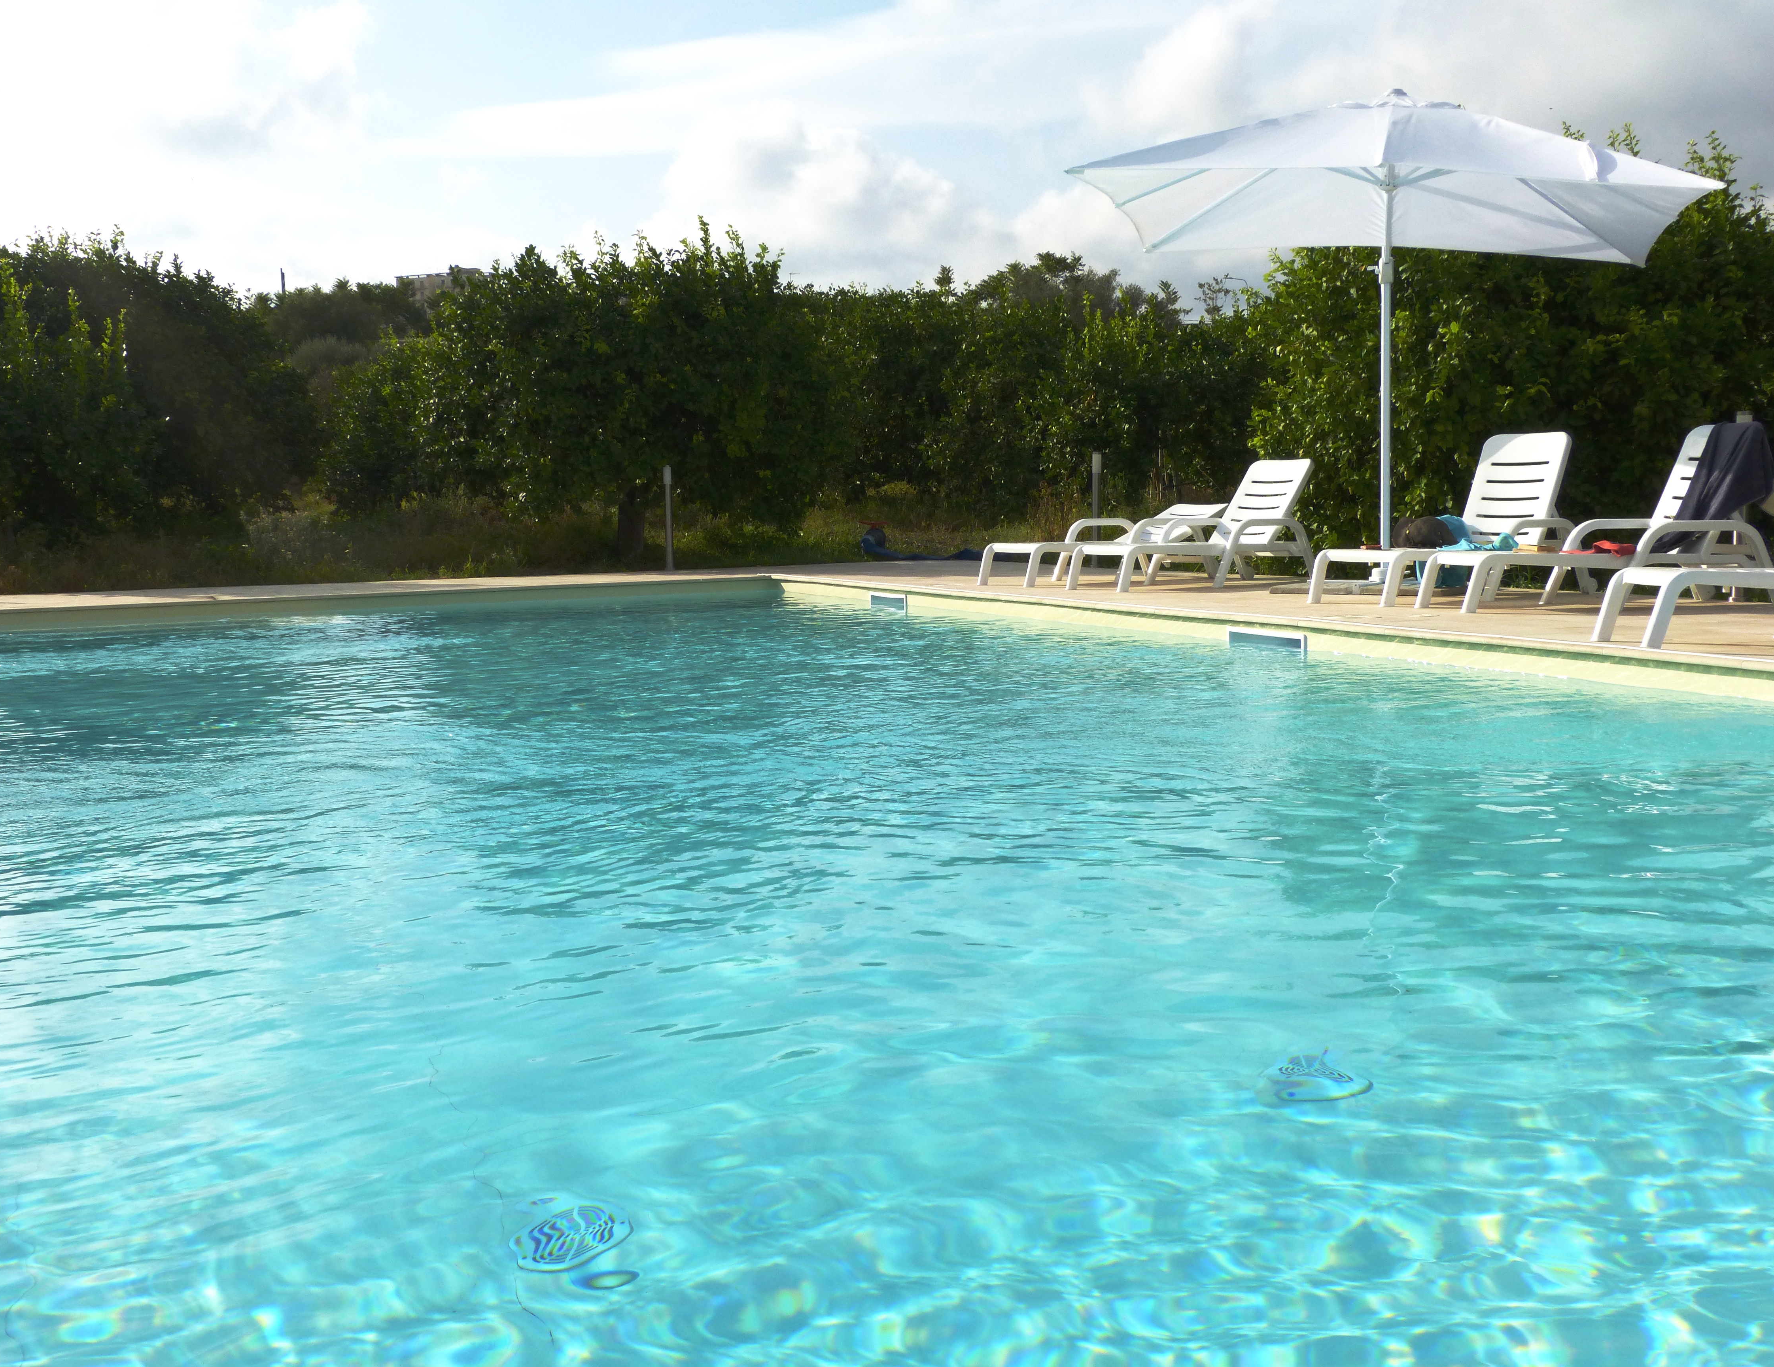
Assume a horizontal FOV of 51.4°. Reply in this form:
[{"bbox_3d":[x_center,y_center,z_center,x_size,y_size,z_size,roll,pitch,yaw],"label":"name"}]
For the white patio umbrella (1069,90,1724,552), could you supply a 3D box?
[{"bbox_3d":[2.963,-2.035,10.982,3.233,2.923,3.233,1,6,16],"label":"white patio umbrella"}]

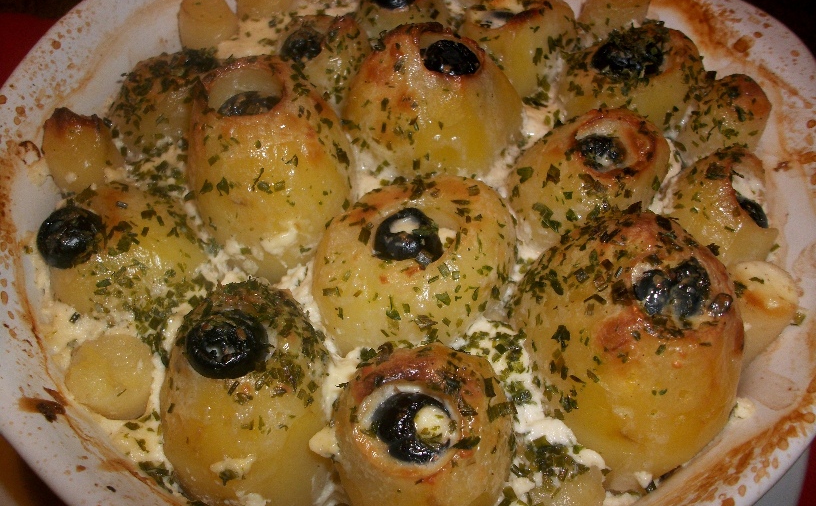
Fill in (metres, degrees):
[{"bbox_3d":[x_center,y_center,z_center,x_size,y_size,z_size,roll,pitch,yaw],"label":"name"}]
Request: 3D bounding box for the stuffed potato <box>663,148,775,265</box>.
[{"bbox_3d":[0.128,-0.019,0.301,0.043,0.048,0.043,13,50,-15],"label":"stuffed potato"}]

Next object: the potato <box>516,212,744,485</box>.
[{"bbox_3d":[0.061,0.029,0.214,0.063,0.081,0.068,2,47,-2],"label":"potato"}]

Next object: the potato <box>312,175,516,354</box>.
[{"bbox_3d":[0.002,0.004,0.260,0.068,0.058,0.066,0,52,0],"label":"potato"}]

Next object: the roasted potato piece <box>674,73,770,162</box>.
[{"bbox_3d":[0.129,-0.054,0.302,0.033,0.040,0.033,-4,55,0],"label":"roasted potato piece"}]

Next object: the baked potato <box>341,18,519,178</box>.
[{"bbox_3d":[0.010,-0.064,0.308,0.070,0.064,0.068,0,52,0],"label":"baked potato"}]

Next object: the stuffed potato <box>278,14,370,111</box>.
[{"bbox_3d":[-0.037,-0.084,0.336,0.042,0.047,0.043,-4,55,0],"label":"stuffed potato"}]

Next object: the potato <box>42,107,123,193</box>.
[{"bbox_3d":[-0.129,-0.040,0.290,0.029,0.037,0.029,0,52,0],"label":"potato"}]

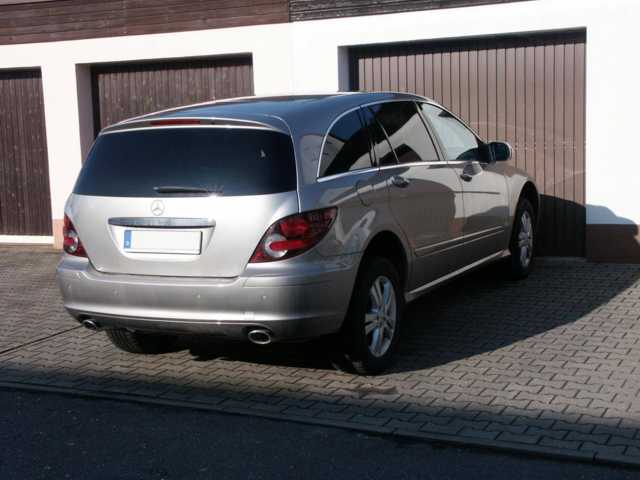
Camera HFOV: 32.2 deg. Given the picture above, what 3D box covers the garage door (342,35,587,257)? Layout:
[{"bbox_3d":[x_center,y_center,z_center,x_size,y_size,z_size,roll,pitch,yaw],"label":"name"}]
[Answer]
[{"bbox_3d":[1.458,-0.940,11.120,2.460,2.130,0.080,3,10,28],"label":"garage door"}]

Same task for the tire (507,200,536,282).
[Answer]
[{"bbox_3d":[1.711,-0.009,9.831,0.255,0.738,0.738,2,10,26],"label":"tire"}]

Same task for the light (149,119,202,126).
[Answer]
[{"bbox_3d":[-0.834,-0.686,6.480,0.345,0.040,0.045,2,10,26],"label":"light"}]

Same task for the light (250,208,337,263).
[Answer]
[{"bbox_3d":[-0.141,-0.022,6.142,0.370,0.265,0.380,1,9,26],"label":"light"}]

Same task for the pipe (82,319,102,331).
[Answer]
[{"bbox_3d":[-1.380,0.496,6.809,0.140,0.085,0.130,2,10,26],"label":"pipe"}]

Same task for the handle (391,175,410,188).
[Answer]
[{"bbox_3d":[0.507,-0.366,6.967,0.060,0.070,0.220,1,9,26],"label":"handle"}]

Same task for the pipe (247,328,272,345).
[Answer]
[{"bbox_3d":[-0.318,0.547,6.287,0.140,0.085,0.130,2,10,26],"label":"pipe"}]

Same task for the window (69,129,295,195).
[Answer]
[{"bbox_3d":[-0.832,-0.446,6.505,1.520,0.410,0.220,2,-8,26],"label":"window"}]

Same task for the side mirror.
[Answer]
[{"bbox_3d":[1.394,-0.698,8.627,0.210,0.170,0.140,1,9,26],"label":"side mirror"}]

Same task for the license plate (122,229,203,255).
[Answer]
[{"bbox_3d":[-0.892,0.013,6.294,0.520,0.112,0.015,1,1,26],"label":"license plate"}]

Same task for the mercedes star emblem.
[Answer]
[{"bbox_3d":[-0.913,-0.179,6.244,0.088,0.088,0.015,1,1,26],"label":"mercedes star emblem"}]

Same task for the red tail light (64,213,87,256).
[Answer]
[{"bbox_3d":[-1.494,-0.061,6.856,0.350,0.280,0.320,2,10,26],"label":"red tail light"}]

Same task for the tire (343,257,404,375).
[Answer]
[{"bbox_3d":[0.288,0.475,6.989,0.255,0.738,0.738,2,10,26],"label":"tire"}]

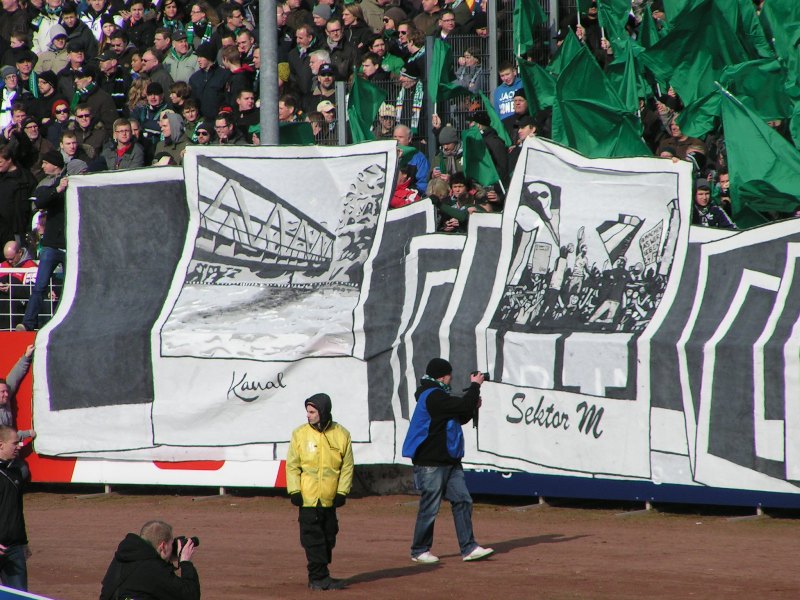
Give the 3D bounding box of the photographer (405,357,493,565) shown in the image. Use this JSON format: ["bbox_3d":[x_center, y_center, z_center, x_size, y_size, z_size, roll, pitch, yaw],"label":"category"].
[{"bbox_3d":[0.426,1.445,78.800,0.760,1.830,0.560,-2,3,-12],"label":"photographer"}]

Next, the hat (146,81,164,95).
[{"bbox_3d":[-2.603,-2.259,93.500,0.180,0.145,0.240,0,3,16],"label":"hat"}]

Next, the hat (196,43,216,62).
[{"bbox_3d":[-1.961,-2.511,89.100,0.190,0.190,0.220,5,9,44],"label":"hat"}]

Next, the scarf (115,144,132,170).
[{"bbox_3d":[-2.875,-1.502,91.300,0.190,0.275,0.140,0,3,-7],"label":"scarf"}]

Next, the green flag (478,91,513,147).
[{"bbox_3d":[0.979,-1.860,90.000,0.350,0.570,0.300,0,3,0],"label":"green flag"}]

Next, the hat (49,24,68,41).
[{"bbox_3d":[-3.636,-2.848,93.500,0.200,0.180,0.230,-1,3,-11],"label":"hat"}]

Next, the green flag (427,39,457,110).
[{"bbox_3d":[0.435,-2.311,90.000,0.310,0.740,0.250,0,3,18],"label":"green flag"}]

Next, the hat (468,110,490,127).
[{"bbox_3d":[0.817,-1.863,90.300,0.250,0.155,0.190,-6,3,-6],"label":"hat"}]

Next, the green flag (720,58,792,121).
[{"bbox_3d":[3.621,-2.138,89.200,0.740,0.640,0.350,0,3,0],"label":"green flag"}]

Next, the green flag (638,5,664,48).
[{"bbox_3d":[2.495,-2.719,87.300,0.260,0.450,0.160,1,7,20],"label":"green flag"}]

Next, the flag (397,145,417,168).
[{"bbox_3d":[0.059,-1.413,86.800,0.220,0.250,0.140,1,7,20],"label":"flag"}]

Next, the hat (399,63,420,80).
[{"bbox_3d":[0.099,-2.373,91.200,0.210,0.190,0.240,10,4,36],"label":"hat"}]

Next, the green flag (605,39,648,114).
[{"bbox_3d":[2.311,-2.290,89.600,0.450,0.800,0.350,0,3,0],"label":"green flag"}]

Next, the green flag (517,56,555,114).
[{"bbox_3d":[1.399,-2.188,90.000,0.420,0.600,0.280,0,3,18],"label":"green flag"}]

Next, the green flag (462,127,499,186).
[{"bbox_3d":[0.803,-1.413,86.500,0.380,0.610,0.170,0,6,12],"label":"green flag"}]

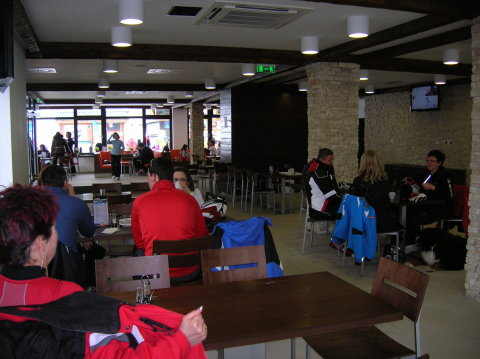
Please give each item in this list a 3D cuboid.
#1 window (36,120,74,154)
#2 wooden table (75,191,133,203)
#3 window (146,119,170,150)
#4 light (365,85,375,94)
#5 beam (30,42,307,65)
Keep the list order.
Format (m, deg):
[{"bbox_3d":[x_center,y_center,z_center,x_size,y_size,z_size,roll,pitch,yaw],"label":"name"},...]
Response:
[{"bbox_3d":[-7.455,-1.734,19.069,1.520,1.470,0.100,-2,6,-18],"label":"window"},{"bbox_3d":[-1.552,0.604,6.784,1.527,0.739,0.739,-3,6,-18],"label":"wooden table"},{"bbox_3d":[-3.564,-1.917,20.510,1.064,1.497,0.118,-3,6,-18],"label":"window"},{"bbox_3d":[3.469,-2.414,12.578,0.235,0.190,0.235,-2,6,-18],"label":"light"},{"bbox_3d":[-0.854,-1.713,6.460,3.735,0.155,0.300,-3,6,-18],"label":"beam"}]

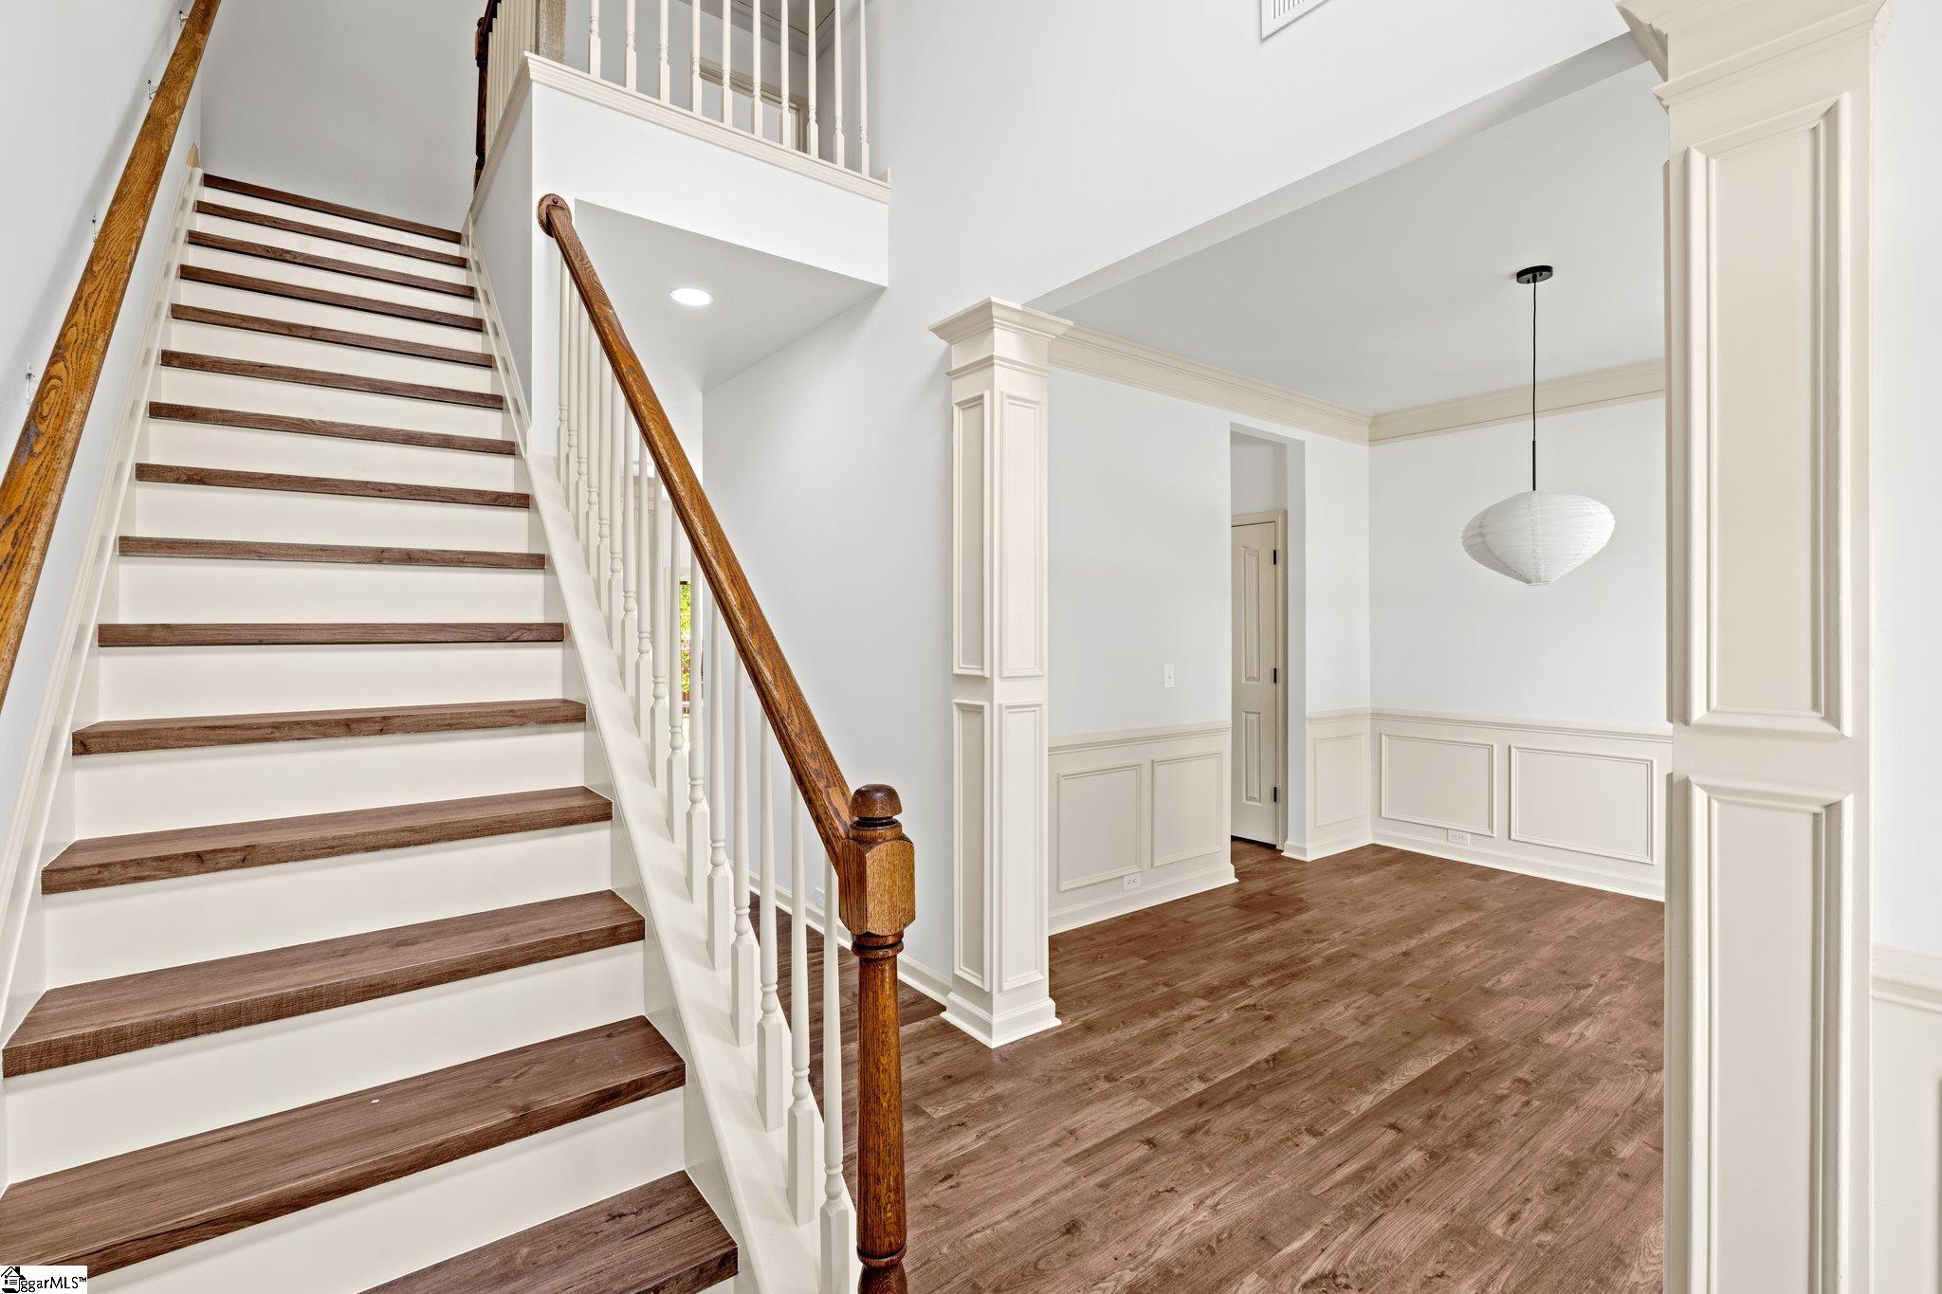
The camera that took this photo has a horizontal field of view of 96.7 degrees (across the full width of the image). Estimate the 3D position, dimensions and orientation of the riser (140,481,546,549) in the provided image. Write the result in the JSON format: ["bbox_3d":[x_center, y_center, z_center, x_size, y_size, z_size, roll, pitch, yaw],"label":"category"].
[{"bbox_3d":[-1.704,-0.336,2.389,0.872,0.157,0.020,-1,1,-36],"label":"riser"}]

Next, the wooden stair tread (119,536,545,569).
[{"bbox_3d":[-1.628,-0.235,2.289,0.872,0.043,0.250,-1,1,-36],"label":"wooden stair tread"}]

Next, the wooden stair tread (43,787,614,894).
[{"bbox_3d":[-1.184,0.361,1.701,0.848,0.042,0.245,-1,1,-37],"label":"wooden stair tread"}]

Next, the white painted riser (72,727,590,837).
[{"bbox_3d":[-1.261,0.263,1.803,0.848,0.153,0.020,-1,1,-37],"label":"white painted riser"}]

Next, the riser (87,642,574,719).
[{"bbox_3d":[-1.396,0.066,1.980,0.848,0.153,0.020,-1,1,-37],"label":"riser"}]

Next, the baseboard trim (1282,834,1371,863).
[{"bbox_3d":[2.222,1.214,5.350,0.710,0.090,0.180,-1,2,-37],"label":"baseboard trim"}]

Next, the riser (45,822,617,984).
[{"bbox_3d":[-1.126,0.459,1.625,0.848,0.153,0.020,-1,1,-37],"label":"riser"}]

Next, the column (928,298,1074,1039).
[{"bbox_3d":[0.111,0.095,3.029,0.355,2.437,0.355,-1,1,-37],"label":"column"}]

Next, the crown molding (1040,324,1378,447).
[{"bbox_3d":[1.348,-1.360,4.590,3.090,0.165,0.090,-1,1,-37],"label":"crown molding"}]

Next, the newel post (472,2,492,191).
[{"bbox_3d":[-2.243,-2.368,3.954,0.080,0.984,0.080,-1,1,-36],"label":"newel post"}]

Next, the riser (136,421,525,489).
[{"bbox_3d":[-1.802,-0.524,2.513,0.848,0.153,0.020,-1,1,-37],"label":"riser"}]

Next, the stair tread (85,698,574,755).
[{"bbox_3d":[-1.319,0.165,1.878,0.848,0.042,0.245,-1,1,-37],"label":"stair tread"}]

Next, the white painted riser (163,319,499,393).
[{"bbox_3d":[-2.121,-0.940,2.935,0.872,0.157,0.020,-1,1,-36],"label":"white painted riser"}]

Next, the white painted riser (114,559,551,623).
[{"bbox_3d":[-1.566,-0.135,2.208,0.872,0.157,0.020,-1,1,-36],"label":"white painted riser"}]

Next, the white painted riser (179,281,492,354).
[{"bbox_3d":[-2.259,-1.141,3.117,0.872,0.157,0.020,-1,1,-36],"label":"white painted riser"}]

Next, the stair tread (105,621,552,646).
[{"bbox_3d":[-1.454,-0.032,2.056,0.848,0.042,0.245,-1,1,-37],"label":"stair tread"}]

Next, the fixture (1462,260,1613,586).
[{"bbox_3d":[2.166,-0.835,3.303,0.500,1.199,0.500,-1,2,-37],"label":"fixture"}]

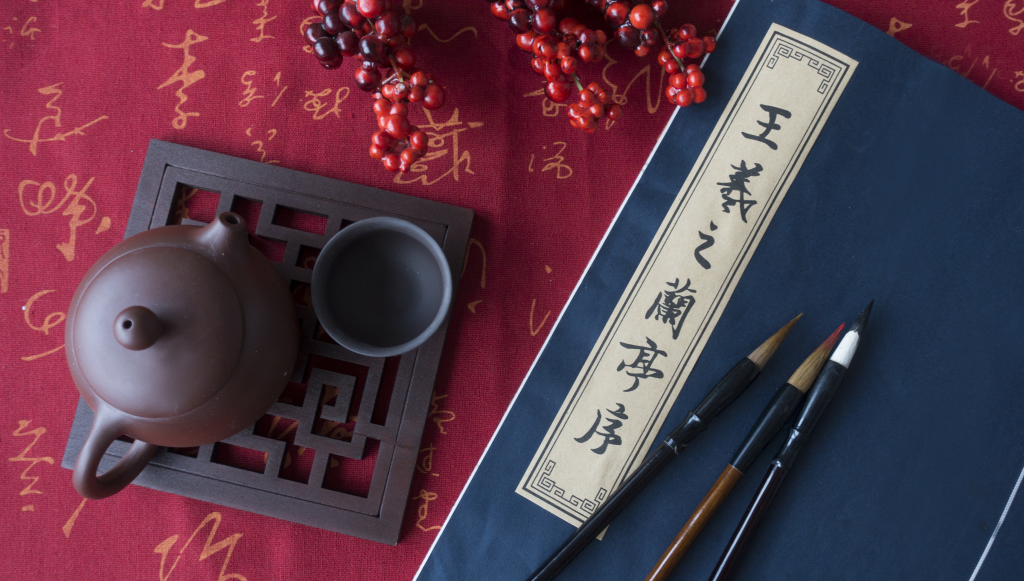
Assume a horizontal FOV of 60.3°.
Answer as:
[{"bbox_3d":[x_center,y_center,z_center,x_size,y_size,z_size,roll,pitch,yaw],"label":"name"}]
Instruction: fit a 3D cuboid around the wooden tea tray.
[{"bbox_3d":[-0.098,0.019,0.364,0.138,0.011,0.138,13,84,2],"label":"wooden tea tray"}]

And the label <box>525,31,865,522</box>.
[{"bbox_3d":[0.073,-0.007,0.361,0.039,0.001,0.224,29,85,6],"label":"label"}]

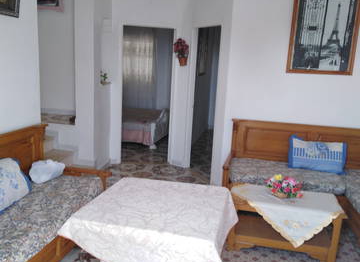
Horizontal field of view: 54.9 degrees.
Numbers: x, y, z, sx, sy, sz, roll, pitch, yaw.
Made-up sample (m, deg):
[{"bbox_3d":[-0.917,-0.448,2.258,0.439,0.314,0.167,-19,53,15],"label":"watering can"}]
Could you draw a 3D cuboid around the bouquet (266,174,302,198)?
[{"bbox_3d":[0.909,0.468,3.001,0.320,0.180,0.250,6,12,17],"label":"bouquet"}]

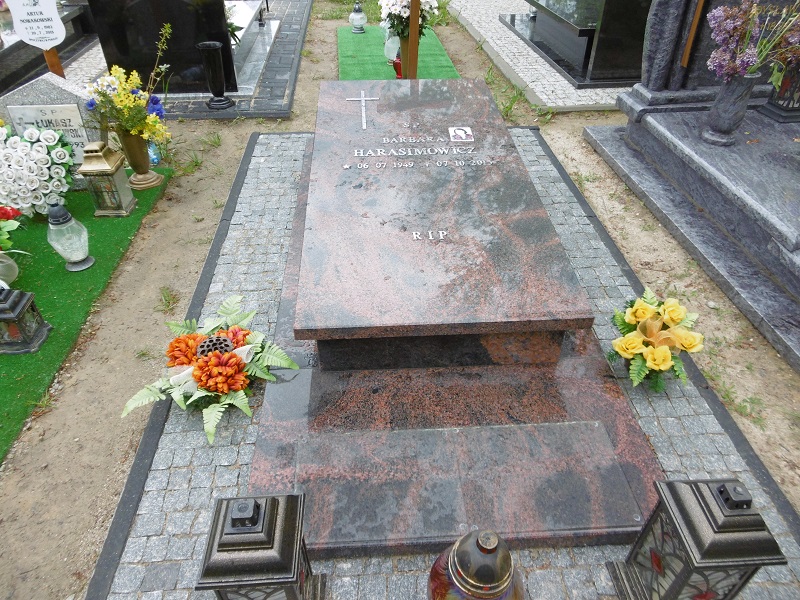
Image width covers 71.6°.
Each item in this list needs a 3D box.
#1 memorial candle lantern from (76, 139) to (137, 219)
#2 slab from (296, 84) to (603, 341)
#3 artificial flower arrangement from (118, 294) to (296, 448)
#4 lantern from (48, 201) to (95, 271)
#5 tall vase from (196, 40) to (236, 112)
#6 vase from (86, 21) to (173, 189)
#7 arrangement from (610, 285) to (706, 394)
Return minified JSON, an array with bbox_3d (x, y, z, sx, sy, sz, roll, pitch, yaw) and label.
[{"bbox_3d":[-1.282,-0.539,2.413,0.152,0.315,0.156,0,38,0],"label":"memorial candle lantern"},{"bbox_3d":[0.070,-0.430,2.183,0.812,0.336,1.702,-2,38,-3],"label":"slab"},{"bbox_3d":[-0.529,0.167,1.618,0.451,0.165,0.500,-2,38,-3],"label":"artificial flower arrangement"},{"bbox_3d":[-1.245,-0.246,2.087,0.129,0.260,0.129,-2,38,-3],"label":"lantern"},{"bbox_3d":[-1.143,-1.383,3.421,0.177,0.354,0.177,-2,38,-3],"label":"tall vase"},{"bbox_3d":[-1.175,-0.856,2.503,0.439,0.702,0.342,-2,38,-3],"label":"vase"},{"bbox_3d":[0.756,0.110,1.683,0.287,0.189,0.305,-2,38,-3],"label":"arrangement"}]

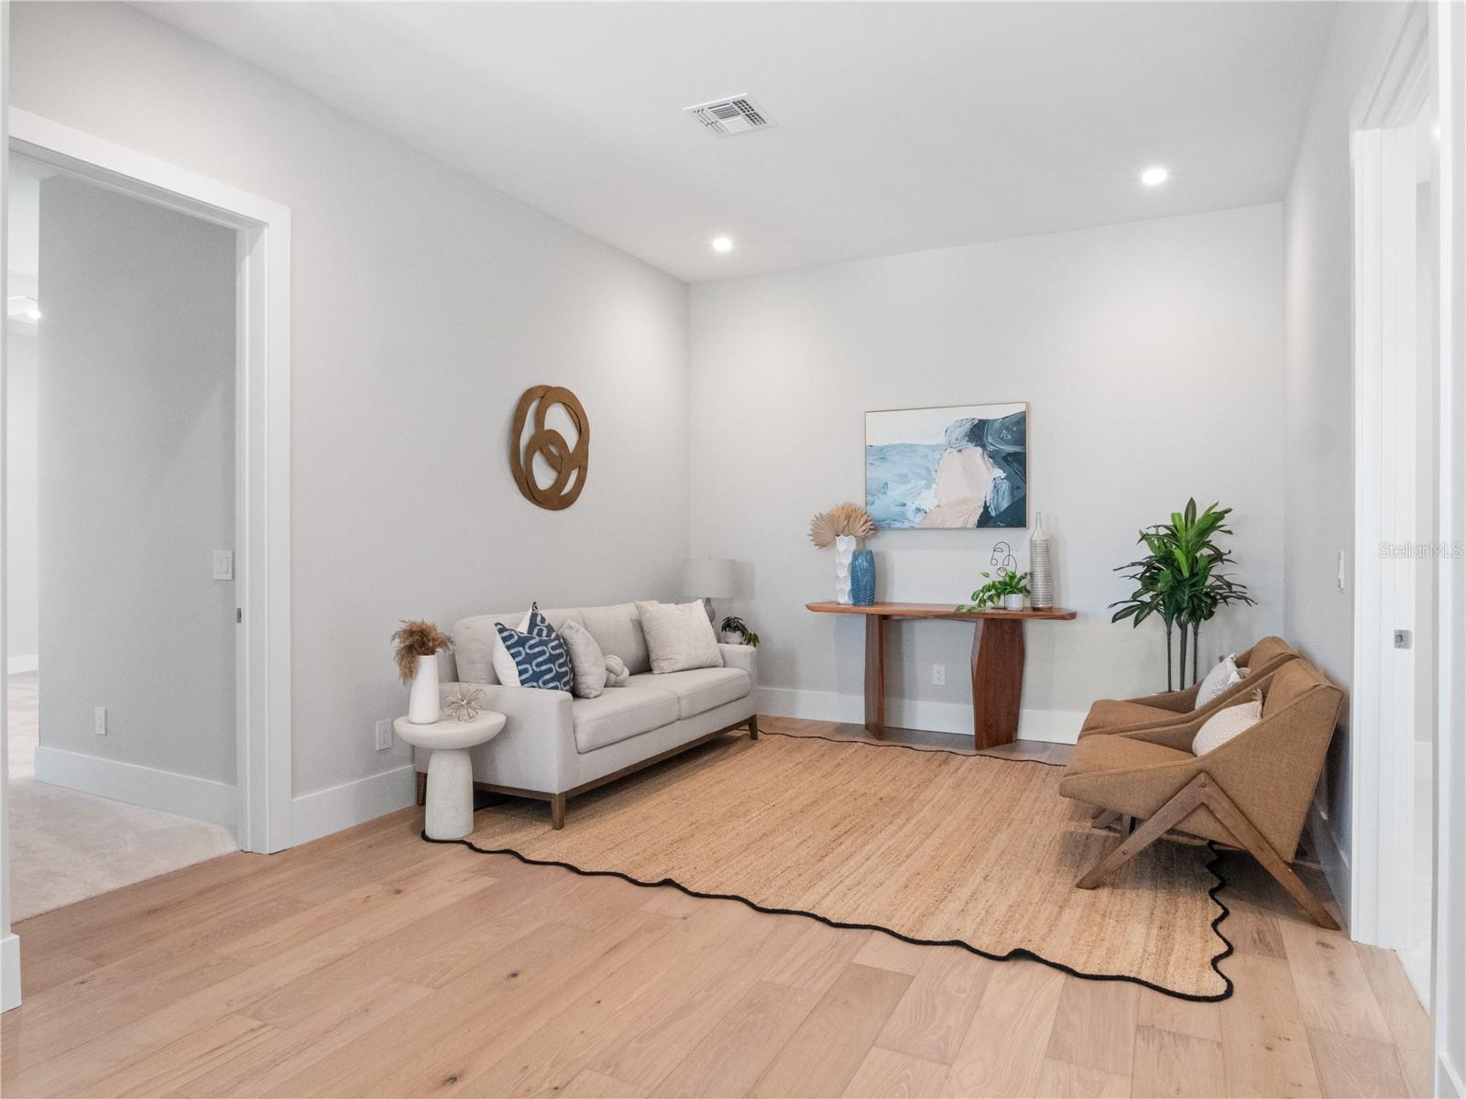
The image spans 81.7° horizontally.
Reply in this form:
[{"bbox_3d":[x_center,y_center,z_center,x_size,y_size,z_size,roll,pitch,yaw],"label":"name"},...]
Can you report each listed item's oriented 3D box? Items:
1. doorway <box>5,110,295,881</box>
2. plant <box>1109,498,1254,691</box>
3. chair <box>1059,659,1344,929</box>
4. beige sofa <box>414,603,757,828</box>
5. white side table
[{"bbox_3d":[-2.023,-0.078,2.889,0.150,2.530,1.040,1,1,27],"label":"doorway"},{"bbox_3d":[2.352,0.454,4.472,0.704,1.427,0.643,0,0,25],"label":"plant"},{"bbox_3d":[1.691,0.801,3.143,0.834,0.764,0.734,0,0,26],"label":"chair"},{"bbox_3d":[-0.646,0.745,4.587,0.814,0.854,1.899,0,0,28],"label":"beige sofa"},{"bbox_3d":[-1.185,0.947,3.536,0.460,0.470,0.460,0,1,0],"label":"white side table"}]

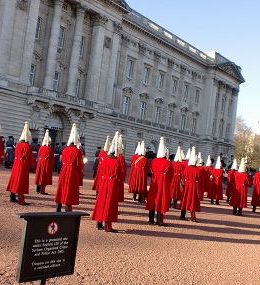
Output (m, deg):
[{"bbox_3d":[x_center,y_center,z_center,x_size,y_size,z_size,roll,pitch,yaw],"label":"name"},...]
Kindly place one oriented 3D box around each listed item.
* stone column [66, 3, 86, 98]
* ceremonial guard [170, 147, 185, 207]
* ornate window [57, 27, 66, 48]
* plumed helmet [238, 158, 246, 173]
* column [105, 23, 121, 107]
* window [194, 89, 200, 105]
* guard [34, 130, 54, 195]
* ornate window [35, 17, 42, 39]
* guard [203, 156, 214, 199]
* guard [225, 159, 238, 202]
[{"bbox_3d":[-7.065,-12.144,50.511,1.150,12.100,1.150,5,-3,39],"label":"stone column"},{"bbox_3d":[1.592,1.208,13.150,0.570,2.080,0.520,5,-3,38],"label":"ceremonial guard"},{"bbox_3d":[-9.558,-14.470,53.185,0.250,2.850,1.300,5,-3,41],"label":"ornate window"},{"bbox_3d":[4.152,0.847,14.143,0.270,0.500,0.320,7,-3,22],"label":"plumed helmet"},{"bbox_3d":[-2.468,-11.498,55.955,0.800,12.200,1.350,5,-3,39],"label":"column"},{"bbox_3d":[13.335,-8.982,76.012,0.350,2.750,1.350,5,-3,41],"label":"window"},{"bbox_3d":[-2.786,0.634,12.550,0.580,2.100,0.470,5,-3,32],"label":"guard"},{"bbox_3d":[-10.975,-13.547,45.052,0.350,2.750,1.300,5,-3,41],"label":"ornate window"},{"bbox_3d":[3.806,1.679,18.700,0.570,2.080,0.520,5,-3,38],"label":"guard"},{"bbox_3d":[4.999,1.864,18.700,0.570,2.080,0.520,5,-3,38],"label":"guard"}]

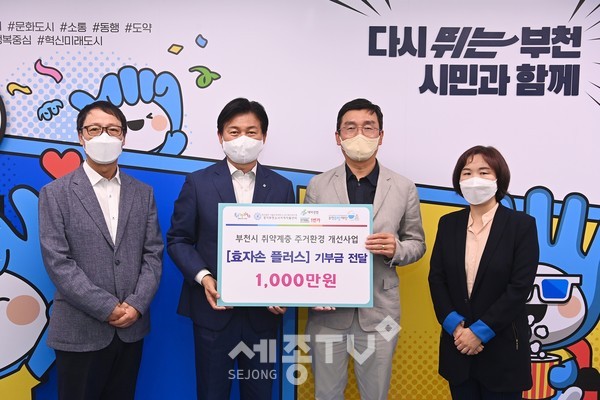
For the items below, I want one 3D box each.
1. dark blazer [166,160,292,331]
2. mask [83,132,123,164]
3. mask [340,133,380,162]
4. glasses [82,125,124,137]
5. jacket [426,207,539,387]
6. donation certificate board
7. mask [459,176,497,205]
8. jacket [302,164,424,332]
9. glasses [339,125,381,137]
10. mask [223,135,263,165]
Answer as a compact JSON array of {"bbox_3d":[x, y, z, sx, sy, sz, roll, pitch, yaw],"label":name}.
[{"bbox_3d":[-0.274,0.174,2.270,0.490,0.680,0.320,-1,4,-13],"label":"dark blazer"},{"bbox_3d":[-0.730,-0.189,2.100,0.146,0.112,0.090,-2,5,-23],"label":"mask"},{"bbox_3d":[0.232,-0.199,2.170,0.147,0.112,0.090,0,4,4],"label":"mask"},{"bbox_3d":[-0.739,-0.259,2.130,0.146,0.045,0.135,-2,5,-23],"label":"glasses"},{"bbox_3d":[0.714,0.374,2.210,0.410,0.715,0.280,3,5,31],"label":"jacket"},{"bbox_3d":[-0.016,0.208,2.120,0.582,0.385,0.010,0,-1,-1],"label":"donation certificate board"},{"bbox_3d":[0.673,-0.036,2.130,0.138,0.106,0.088,2,5,22],"label":"mask"},{"bbox_3d":[0.259,0.183,2.260,0.490,0.680,0.320,0,2,3],"label":"jacket"},{"bbox_3d":[0.232,-0.267,2.190,0.148,0.045,0.135,0,4,4],"label":"glasses"},{"bbox_3d":[-0.215,-0.193,2.160,0.150,0.112,0.090,0,4,-6],"label":"mask"}]

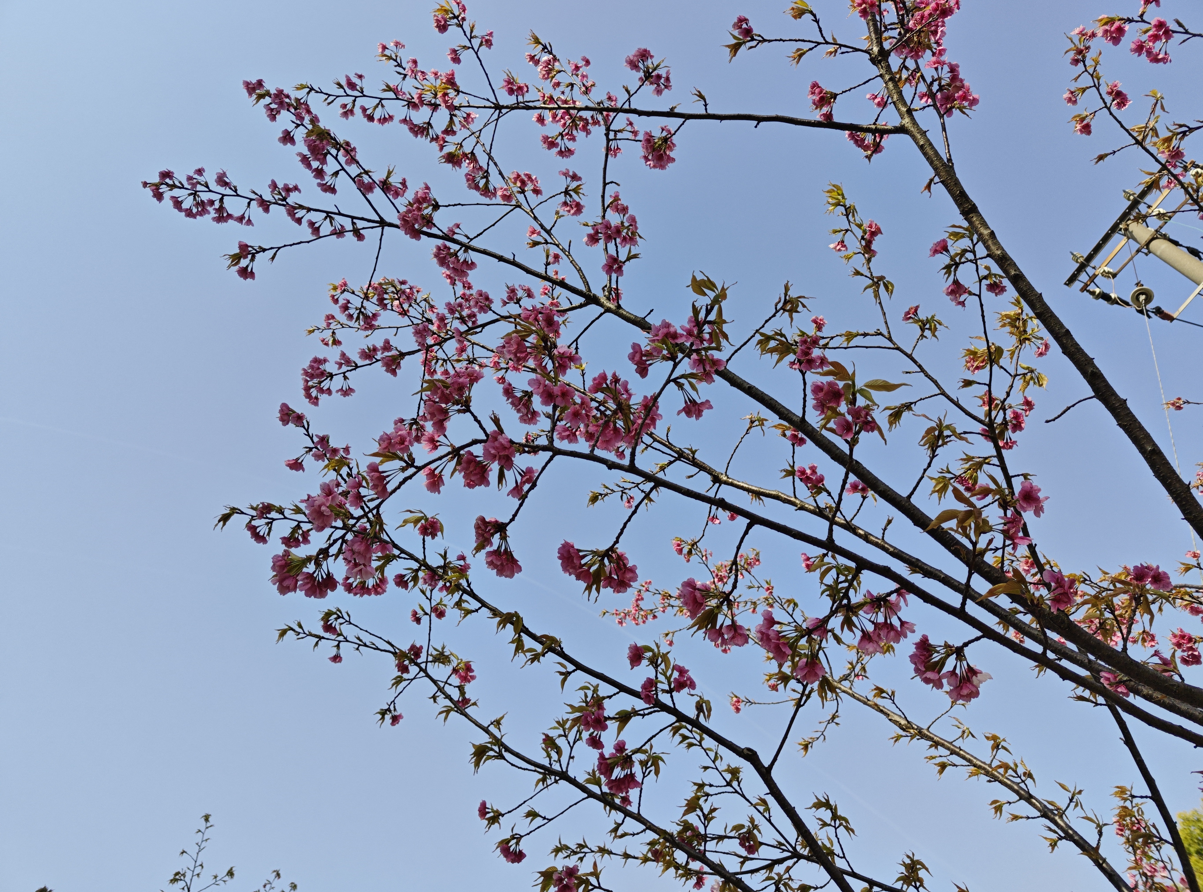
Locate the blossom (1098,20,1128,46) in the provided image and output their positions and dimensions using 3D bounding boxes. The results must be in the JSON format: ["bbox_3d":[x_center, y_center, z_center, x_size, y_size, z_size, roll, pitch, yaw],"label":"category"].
[{"bbox_3d":[1.012,-0.817,1.650,0.058,0.050,0.048,0,-55,0],"label":"blossom"}]

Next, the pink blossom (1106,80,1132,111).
[{"bbox_3d":[0.992,-0.672,1.600,0.047,0.053,0.048,30,-61,-19],"label":"pink blossom"}]

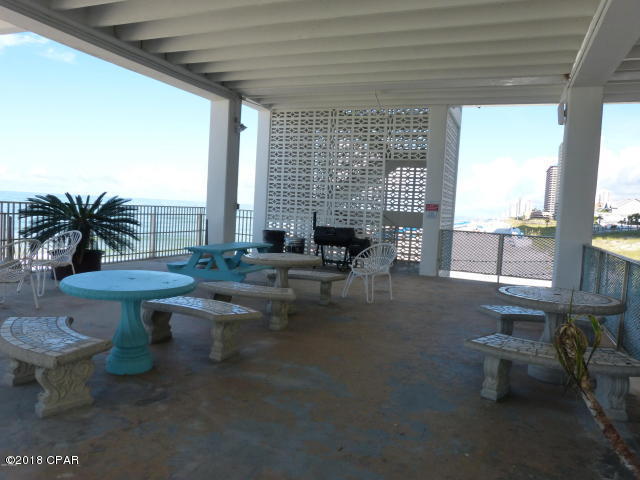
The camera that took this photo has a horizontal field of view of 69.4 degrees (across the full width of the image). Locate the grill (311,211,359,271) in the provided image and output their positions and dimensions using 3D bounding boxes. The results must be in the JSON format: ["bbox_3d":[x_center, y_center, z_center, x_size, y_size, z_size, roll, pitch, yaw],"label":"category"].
[{"bbox_3d":[0.488,0.049,11.076,1.300,1.330,0.650,5,4,22],"label":"grill"}]

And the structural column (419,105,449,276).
[{"bbox_3d":[2.646,-1.106,10.630,0.400,3.870,0.400,5,4,23],"label":"structural column"}]

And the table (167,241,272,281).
[{"bbox_3d":[-1.486,0.459,7.863,1.450,0.740,1.780,4,4,18],"label":"table"}]

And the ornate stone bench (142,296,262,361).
[{"bbox_3d":[-1.186,0.855,4.501,1.270,0.430,0.550,5,4,27],"label":"ornate stone bench"}]

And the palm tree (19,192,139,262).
[{"bbox_3d":[-4.213,-0.152,8.123,1.950,1.340,1.950,1,4,-30],"label":"palm tree"}]

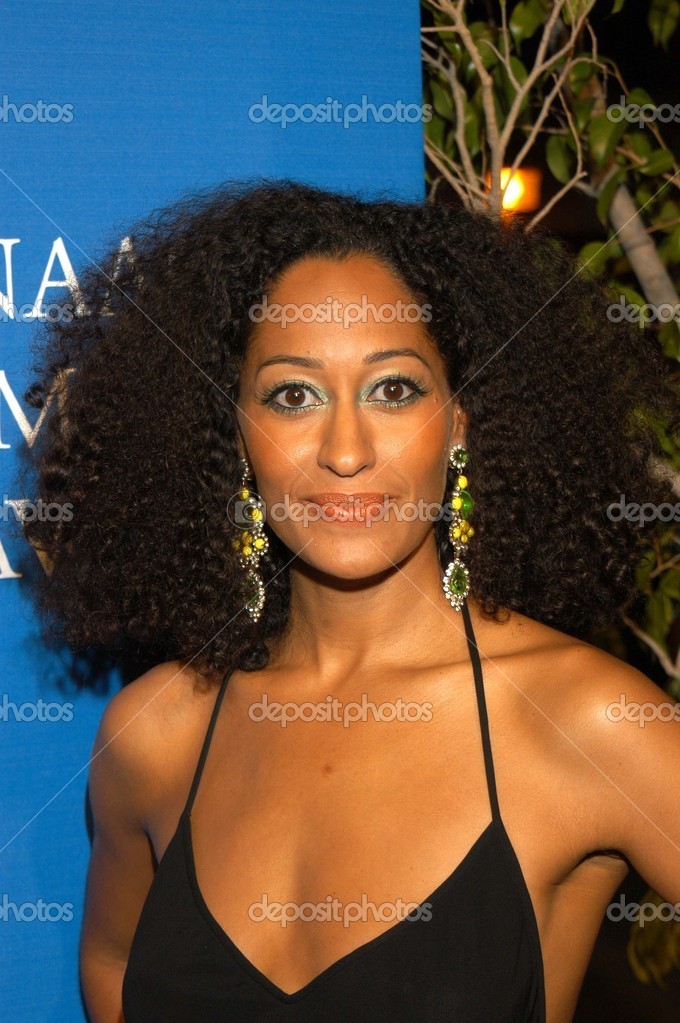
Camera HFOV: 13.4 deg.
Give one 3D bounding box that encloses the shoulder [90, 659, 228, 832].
[{"bbox_3d":[-0.122,0.154,1.920,0.095,0.115,0.110,0,0,15],"label":"shoulder"}]

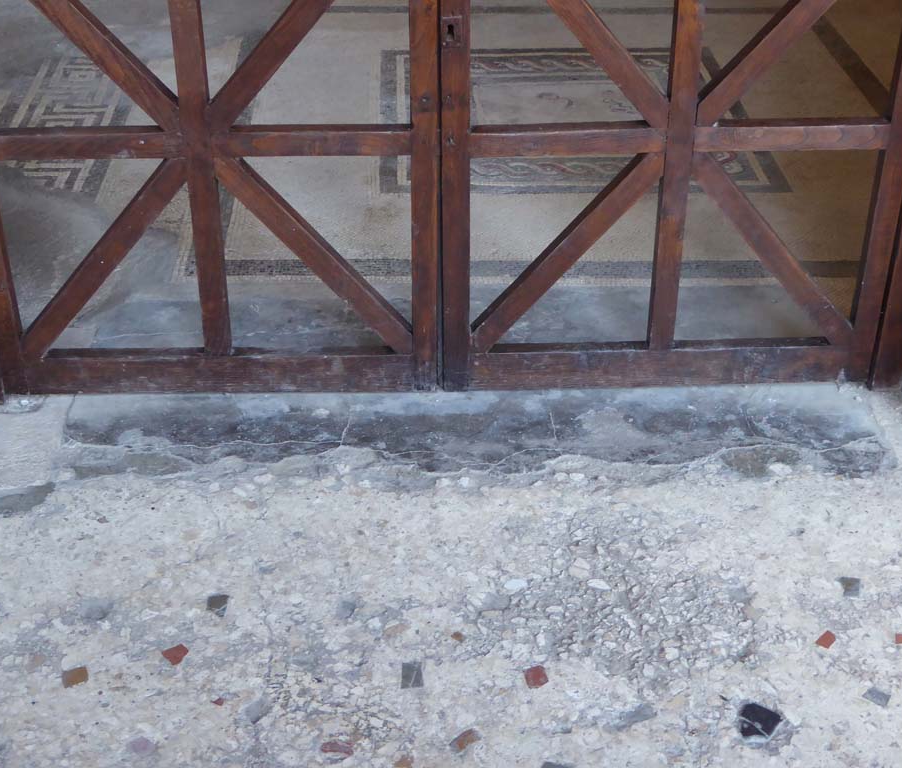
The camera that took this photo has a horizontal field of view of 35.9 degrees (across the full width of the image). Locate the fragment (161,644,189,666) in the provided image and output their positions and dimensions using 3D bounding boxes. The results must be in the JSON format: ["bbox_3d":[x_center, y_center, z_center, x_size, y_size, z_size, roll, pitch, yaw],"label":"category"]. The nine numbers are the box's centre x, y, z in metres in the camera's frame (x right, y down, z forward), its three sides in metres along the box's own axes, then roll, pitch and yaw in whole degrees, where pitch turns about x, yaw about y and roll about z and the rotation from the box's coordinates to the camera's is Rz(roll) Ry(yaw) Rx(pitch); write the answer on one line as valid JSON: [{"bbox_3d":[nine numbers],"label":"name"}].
[{"bbox_3d":[-0.408,0.409,2.081,0.035,0.010,0.035,-23,39,-31],"label":"fragment"}]

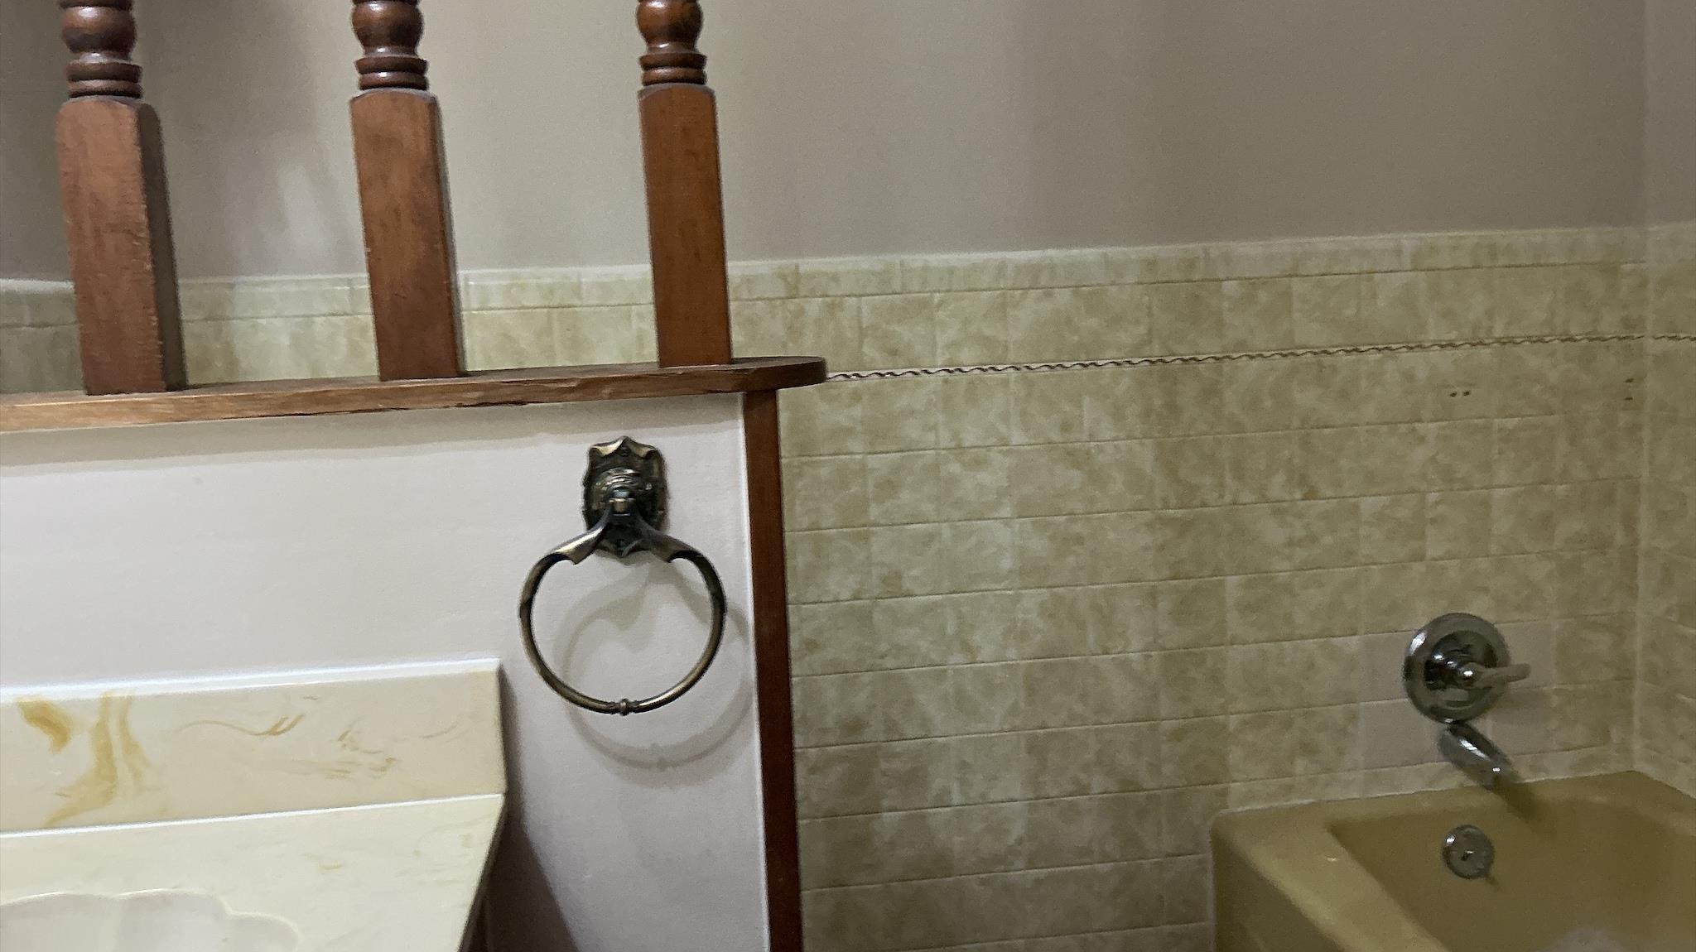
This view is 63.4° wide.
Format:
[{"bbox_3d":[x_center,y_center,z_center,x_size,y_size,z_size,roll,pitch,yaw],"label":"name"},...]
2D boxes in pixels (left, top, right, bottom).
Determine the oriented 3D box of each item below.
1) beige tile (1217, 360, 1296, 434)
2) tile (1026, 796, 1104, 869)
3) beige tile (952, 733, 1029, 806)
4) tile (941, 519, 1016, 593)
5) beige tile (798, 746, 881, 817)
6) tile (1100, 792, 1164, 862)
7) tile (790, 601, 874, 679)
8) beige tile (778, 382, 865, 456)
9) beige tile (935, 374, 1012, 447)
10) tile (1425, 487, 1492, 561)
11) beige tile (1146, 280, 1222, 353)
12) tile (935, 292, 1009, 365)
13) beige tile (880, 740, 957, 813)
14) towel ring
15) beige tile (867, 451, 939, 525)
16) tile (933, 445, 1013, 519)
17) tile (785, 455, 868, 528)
[{"bbox_3d":[0.618,-0.121,2.080,0.107,0.107,0.009,-3,5,-7],"label":"beige tile"},{"bbox_3d":[0.326,0.546,2.102,0.107,0.107,0.009,-3,5,-7],"label":"tile"},{"bbox_3d":[0.213,0.444,2.080,0.107,0.107,0.009,-3,5,-7],"label":"beige tile"},{"bbox_3d":[0.198,0.122,2.064,0.108,0.108,0.008,-3,6,-7],"label":"tile"},{"bbox_3d":[-0.007,0.461,2.069,0.112,0.108,0.010,-3,6,-7],"label":"beige tile"},{"bbox_3d":[0.436,0.545,2.133,0.108,0.108,0.008,-3,6,-7],"label":"tile"},{"bbox_3d":[-0.013,0.241,2.035,0.107,0.107,0.009,-3,5,-7],"label":"tile"},{"bbox_3d":[-0.032,-0.084,2.013,0.112,0.108,0.010,-3,6,-7],"label":"beige tile"},{"bbox_3d":[0.188,-0.097,2.039,0.108,0.108,0.010,-3,6,-7],"label":"beige tile"},{"bbox_3d":[0.951,0.076,2.137,0.107,0.107,0.009,-3,5,-7],"label":"tile"},{"bbox_3d":[0.508,-0.237,2.066,0.108,0.108,0.010,-3,6,-7],"label":"beige tile"},{"bbox_3d":[0.183,-0.218,2.027,0.108,0.108,0.010,-3,6,-7],"label":"tile"},{"bbox_3d":[0.105,0.455,2.083,0.108,0.108,0.008,-3,6,-7],"label":"beige tile"},{"bbox_3d":[-0.169,0.076,1.030,0.152,0.206,0.058,-3,6,-7],"label":"towel ring"},{"bbox_3d":[0.085,0.019,2.040,0.108,0.108,0.008,-3,6,-7],"label":"beige tile"},{"bbox_3d":[0.192,0.013,2.042,0.108,0.108,0.009,-3,6,-7],"label":"tile"},{"bbox_3d":[-0.027,0.025,2.024,0.112,0.108,0.010,-3,6,-7],"label":"tile"}]

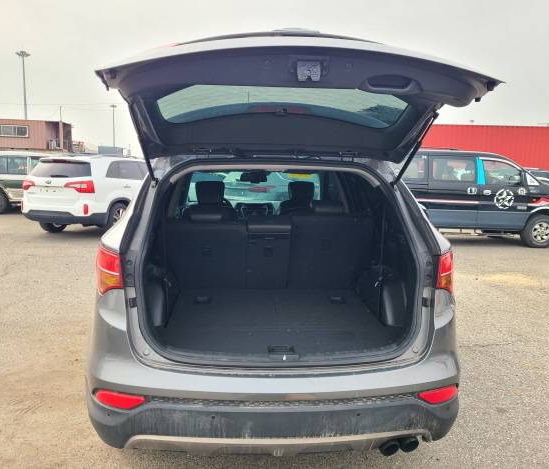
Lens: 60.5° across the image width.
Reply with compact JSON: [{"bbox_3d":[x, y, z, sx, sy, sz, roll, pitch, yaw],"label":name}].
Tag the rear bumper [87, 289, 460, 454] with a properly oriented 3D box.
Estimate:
[{"bbox_3d":[0.036,0.660,2.359,1.840,0.680,0.500,0,8,-5],"label":"rear bumper"}]

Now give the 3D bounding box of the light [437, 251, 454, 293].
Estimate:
[{"bbox_3d":[0.856,0.184,2.353,0.160,0.245,0.250,0,8,-5],"label":"light"}]

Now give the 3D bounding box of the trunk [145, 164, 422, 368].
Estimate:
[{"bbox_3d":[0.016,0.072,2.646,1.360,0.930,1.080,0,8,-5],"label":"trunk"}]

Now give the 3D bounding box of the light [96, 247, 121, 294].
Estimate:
[{"bbox_3d":[-0.769,0.177,2.225,0.160,0.245,0.250,0,8,-5],"label":"light"}]

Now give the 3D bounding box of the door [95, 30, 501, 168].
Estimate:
[{"bbox_3d":[0.060,-0.582,2.120,1.500,0.360,1.220,0,-5,-5],"label":"door"}]

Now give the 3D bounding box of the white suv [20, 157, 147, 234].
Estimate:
[{"bbox_3d":[-3.868,-1.047,11.708,1.885,1.730,4.685,3,9,16],"label":"white suv"}]

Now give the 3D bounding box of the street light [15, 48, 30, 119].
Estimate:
[{"bbox_3d":[-51.071,-25.432,96.726,2.800,23.696,2.800,0,8,-5],"label":"street light"}]

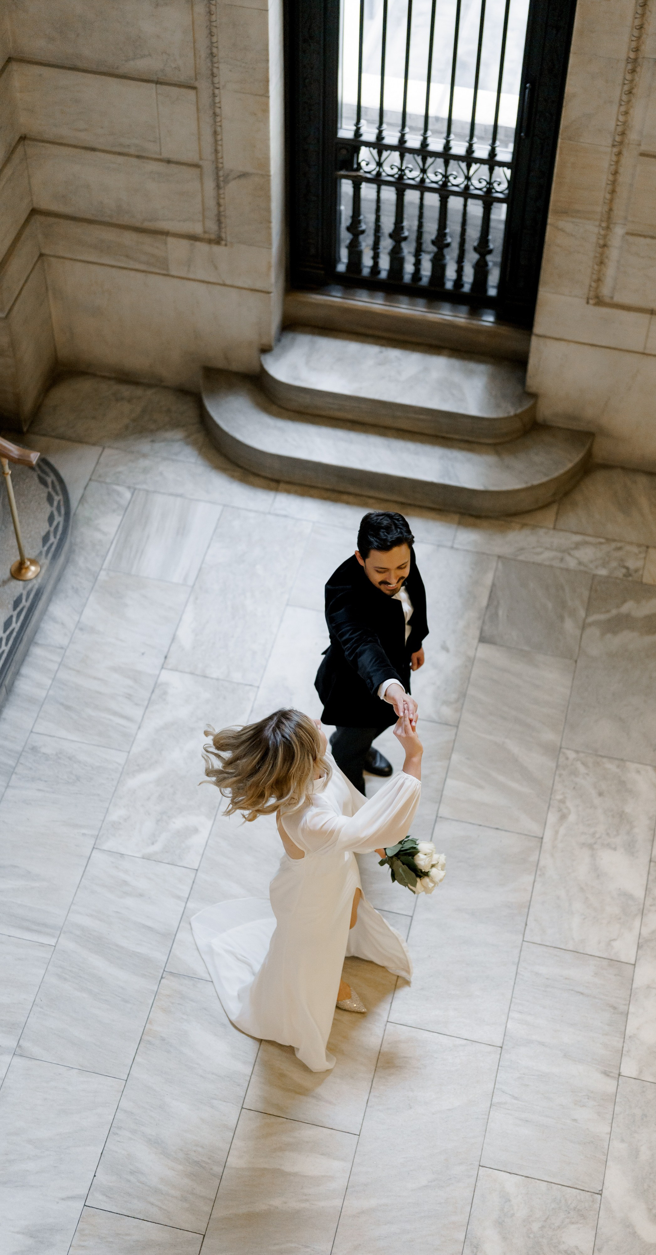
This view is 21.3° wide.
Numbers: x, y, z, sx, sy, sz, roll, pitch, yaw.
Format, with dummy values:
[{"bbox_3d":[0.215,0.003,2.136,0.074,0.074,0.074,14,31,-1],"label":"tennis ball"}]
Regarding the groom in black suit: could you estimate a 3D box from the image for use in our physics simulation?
[{"bbox_3d":[0.220,0.235,6.826,0.530,1.730,0.560,-23,55,-18],"label":"groom in black suit"}]

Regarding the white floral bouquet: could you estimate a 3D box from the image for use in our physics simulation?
[{"bbox_3d":[0.293,0.864,6.322,0.270,0.200,0.200,23,54,17],"label":"white floral bouquet"}]

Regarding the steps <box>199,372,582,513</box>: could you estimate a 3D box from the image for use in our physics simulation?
[{"bbox_3d":[0.280,-0.905,8.764,2.051,0.165,0.523,11,52,8],"label":"steps"}]

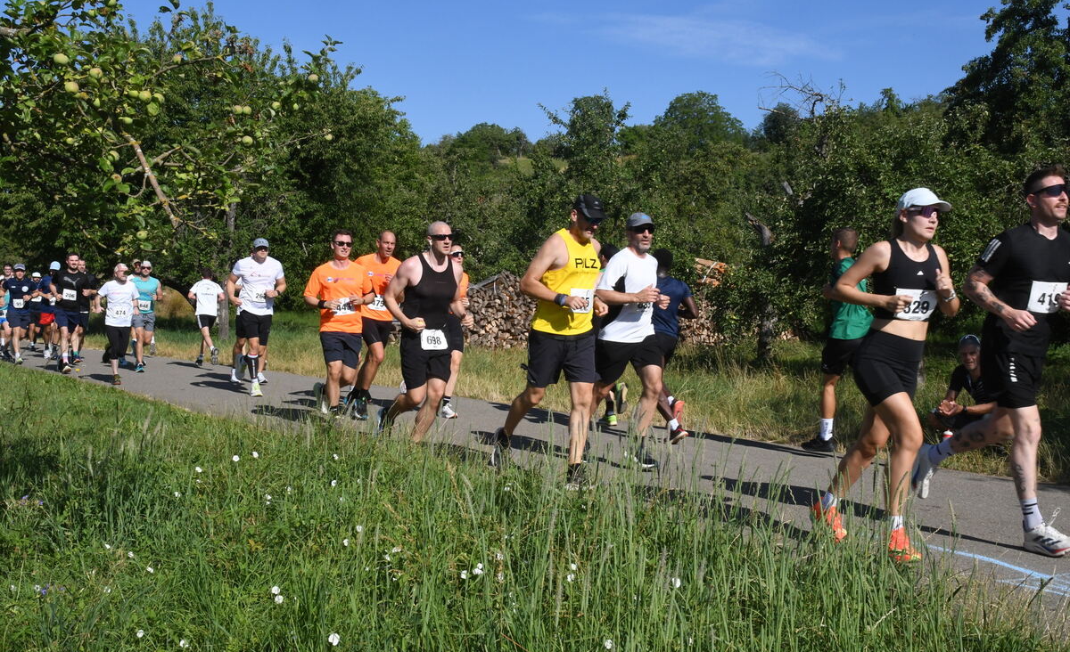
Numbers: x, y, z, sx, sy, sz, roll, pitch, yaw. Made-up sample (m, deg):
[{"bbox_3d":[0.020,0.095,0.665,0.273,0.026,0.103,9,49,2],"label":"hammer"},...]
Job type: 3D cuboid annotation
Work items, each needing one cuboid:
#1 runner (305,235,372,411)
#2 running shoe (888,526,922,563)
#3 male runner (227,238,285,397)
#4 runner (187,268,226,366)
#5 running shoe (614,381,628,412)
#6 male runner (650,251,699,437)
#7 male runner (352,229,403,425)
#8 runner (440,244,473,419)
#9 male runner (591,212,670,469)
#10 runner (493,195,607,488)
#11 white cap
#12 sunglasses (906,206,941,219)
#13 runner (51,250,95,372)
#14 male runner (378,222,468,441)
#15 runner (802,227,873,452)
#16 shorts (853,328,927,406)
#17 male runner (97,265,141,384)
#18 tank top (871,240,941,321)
[{"bbox_3d":[-1.857,-0.017,10.900,0.610,1.769,0.720,0,1,-26],"label":"runner"},{"bbox_3d":[1.652,0.986,5.180,0.098,0.125,0.265,1,1,-7],"label":"running shoe"},{"bbox_3d":[-3.209,-0.098,13.350,0.650,1.830,0.700,0,1,-26],"label":"male runner"},{"bbox_3d":[-5.726,-0.155,20.200,0.570,1.710,0.680,0,1,-26],"label":"runner"},{"bbox_3d":[0.806,0.662,10.750,0.115,0.290,0.105,8,8,43],"label":"running shoe"},{"bbox_3d":[1.092,0.171,10.100,0.530,1.686,0.800,0,1,-31],"label":"male runner"},{"bbox_3d":[-1.534,-0.013,11.050,0.580,1.802,0.700,0,1,-30],"label":"male runner"},{"bbox_3d":[-0.868,0.062,11.450,0.500,1.718,0.850,0,1,-30],"label":"runner"},{"bbox_3d":[0.647,0.099,8.050,0.530,1.777,0.760,0,1,-35],"label":"male runner"},{"bbox_3d":[0.134,0.093,7.100,0.560,1.786,0.750,0,1,-35],"label":"runner"},{"bbox_3d":[1.680,-0.541,5.010,0.175,0.125,0.265,0,1,-41],"label":"white cap"},{"bbox_3d":[1.670,-0.489,4.990,0.145,0.052,0.150,0,1,-40],"label":"sunglasses"},{"bbox_3d":[-6.901,-0.180,17.300,0.630,1.790,0.700,0,1,-26],"label":"runner"},{"bbox_3d":[-0.842,0.090,8.650,0.600,1.760,0.720,0,1,-33],"label":"male runner"},{"bbox_3d":[2.384,0.112,9.100,0.500,1.740,0.640,0,1,-37],"label":"runner"},{"bbox_3d":[1.562,0.187,5.120,0.320,0.335,0.265,0,1,-36],"label":"shorts"},{"bbox_3d":[-5.658,-0.018,15.700,0.560,1.643,0.680,0,1,-28],"label":"male runner"},{"bbox_3d":[1.666,-0.208,5.200,0.310,0.355,0.220,0,1,-20],"label":"tank top"}]

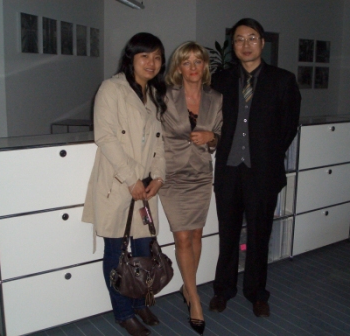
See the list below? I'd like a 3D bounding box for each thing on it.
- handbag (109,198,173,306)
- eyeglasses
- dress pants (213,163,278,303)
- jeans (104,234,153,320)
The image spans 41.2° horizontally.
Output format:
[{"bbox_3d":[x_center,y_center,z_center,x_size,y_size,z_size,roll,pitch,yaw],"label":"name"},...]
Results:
[{"bbox_3d":[-0.185,0.483,2.572,0.330,0.540,0.170,-5,12,-25],"label":"handbag"},{"bbox_3d":[0.425,-0.729,2.678,0.138,0.045,0.140,0,10,20],"label":"eyeglasses"},{"bbox_3d":[0.452,0.375,2.925,0.390,0.960,0.280,4,12,18],"label":"dress pants"},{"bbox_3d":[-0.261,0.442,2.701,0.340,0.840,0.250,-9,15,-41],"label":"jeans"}]

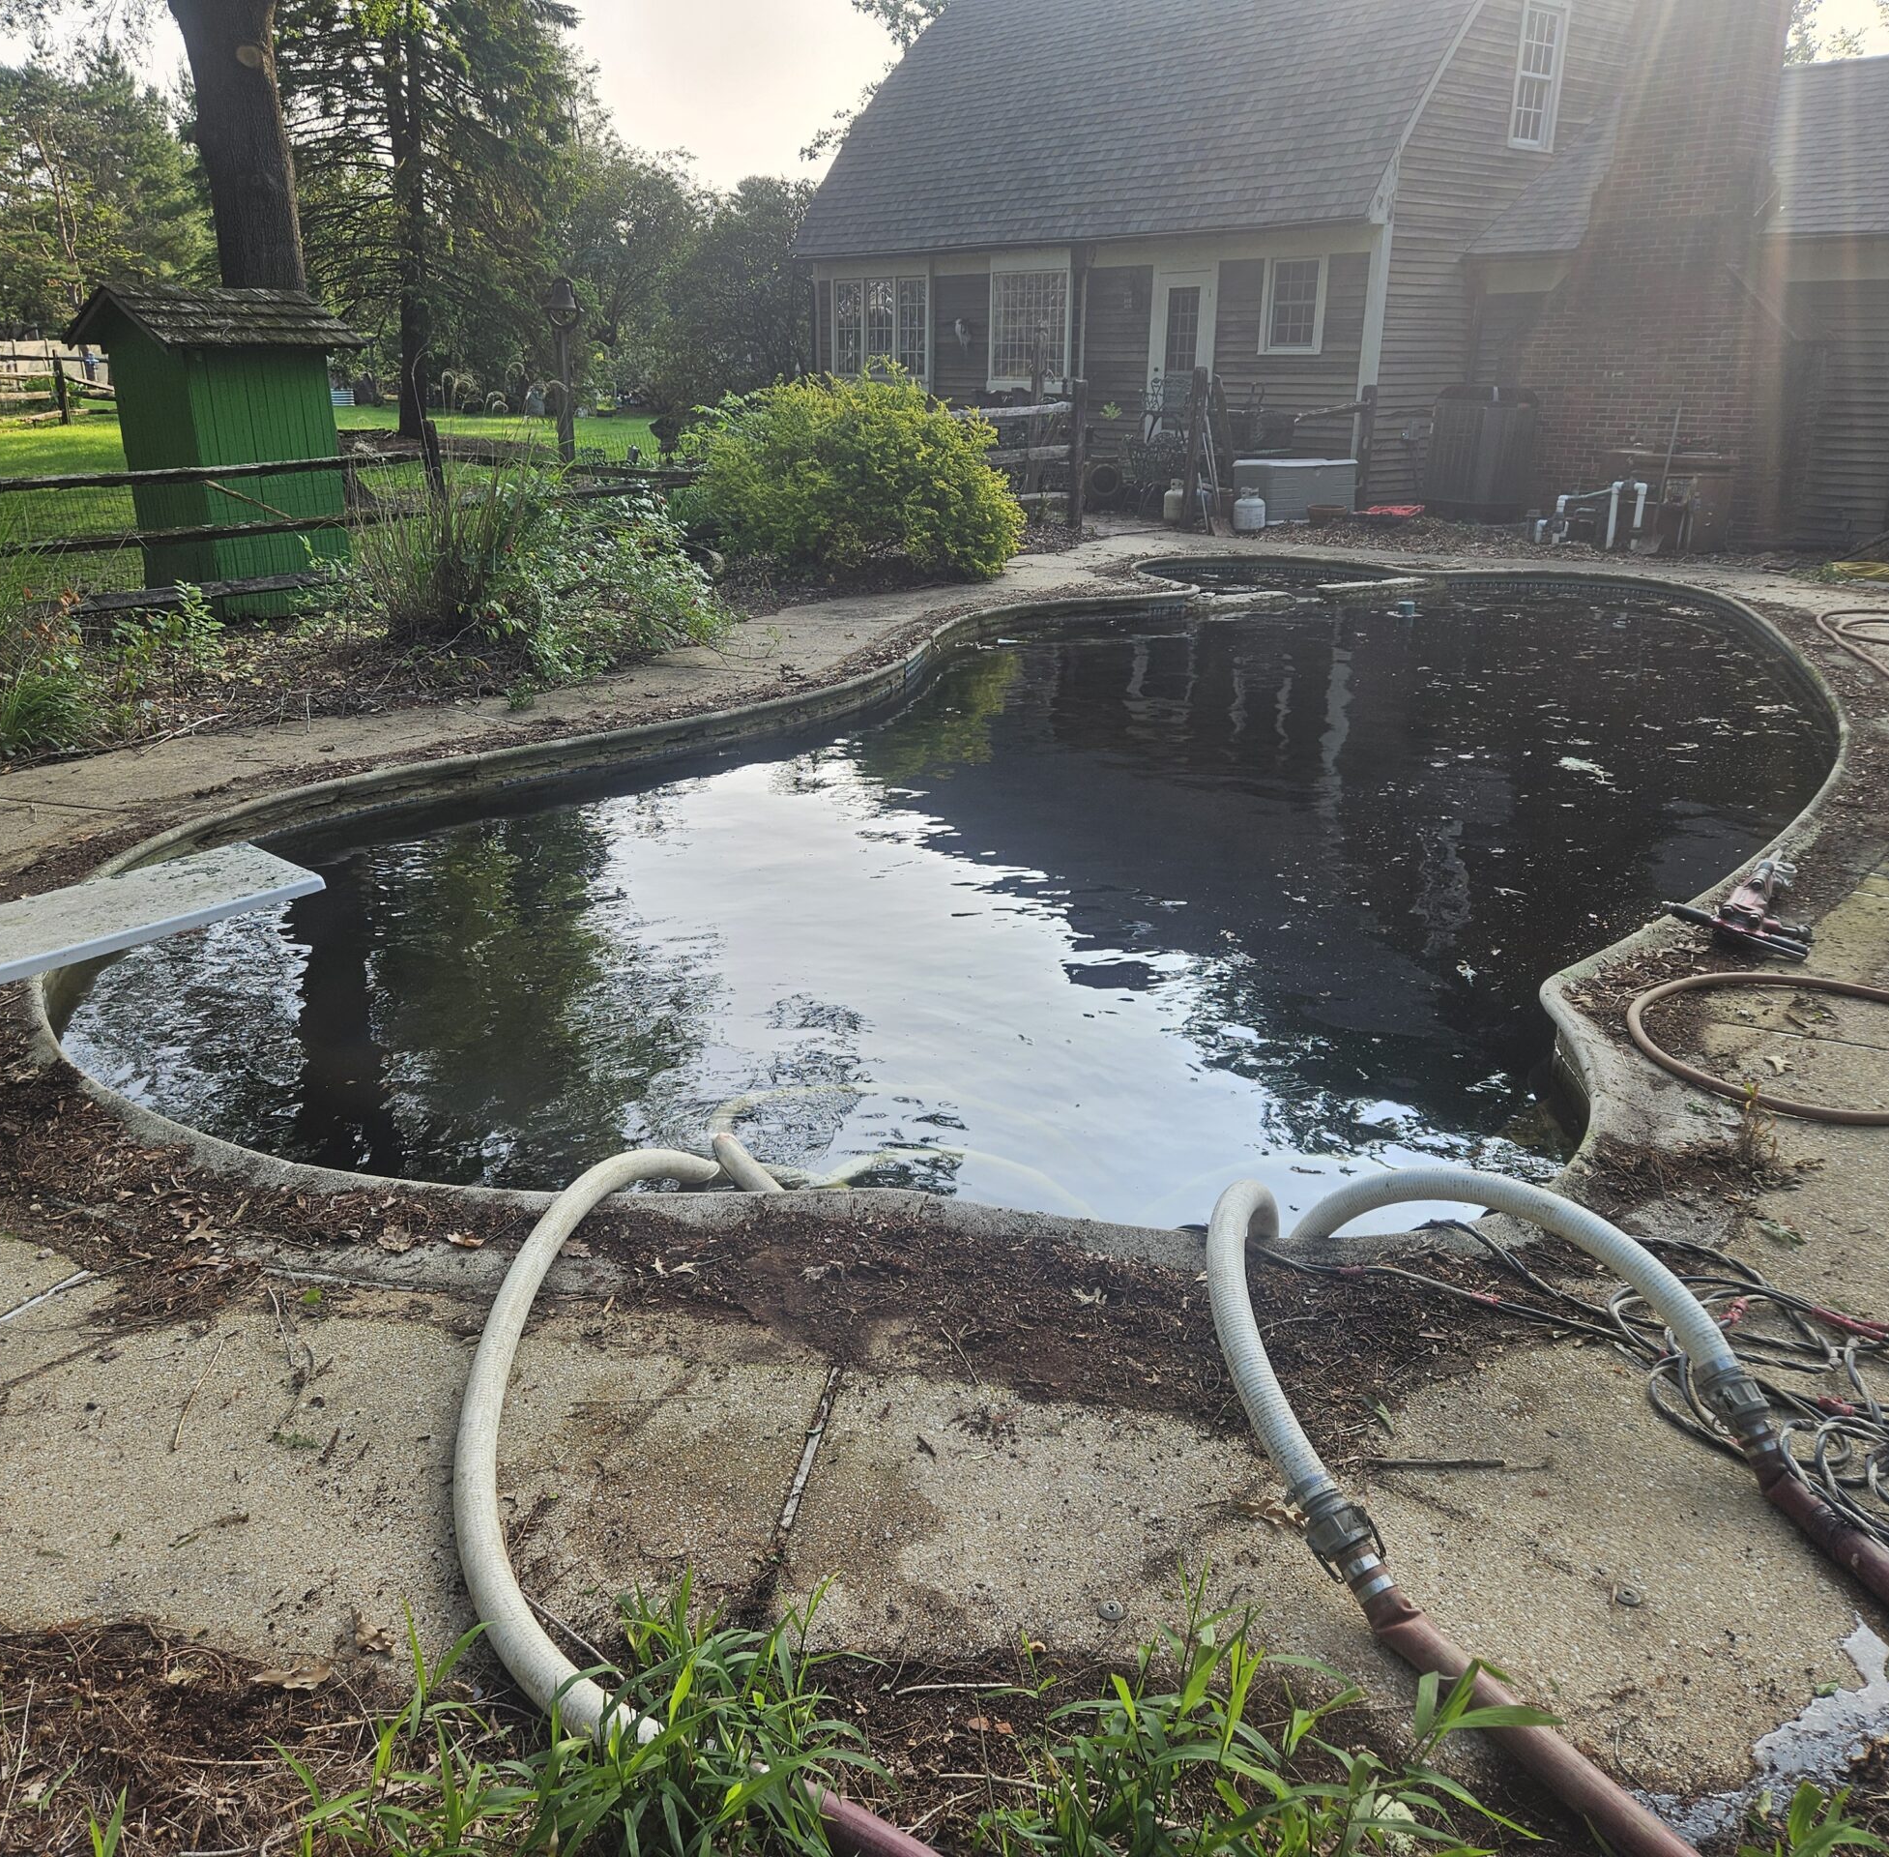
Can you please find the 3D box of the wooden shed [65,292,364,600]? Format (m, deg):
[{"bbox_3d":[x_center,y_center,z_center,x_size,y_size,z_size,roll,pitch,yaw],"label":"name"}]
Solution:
[{"bbox_3d":[-5.096,-3.417,11.766,1.423,2.214,1.450,15,24,36],"label":"wooden shed"}]

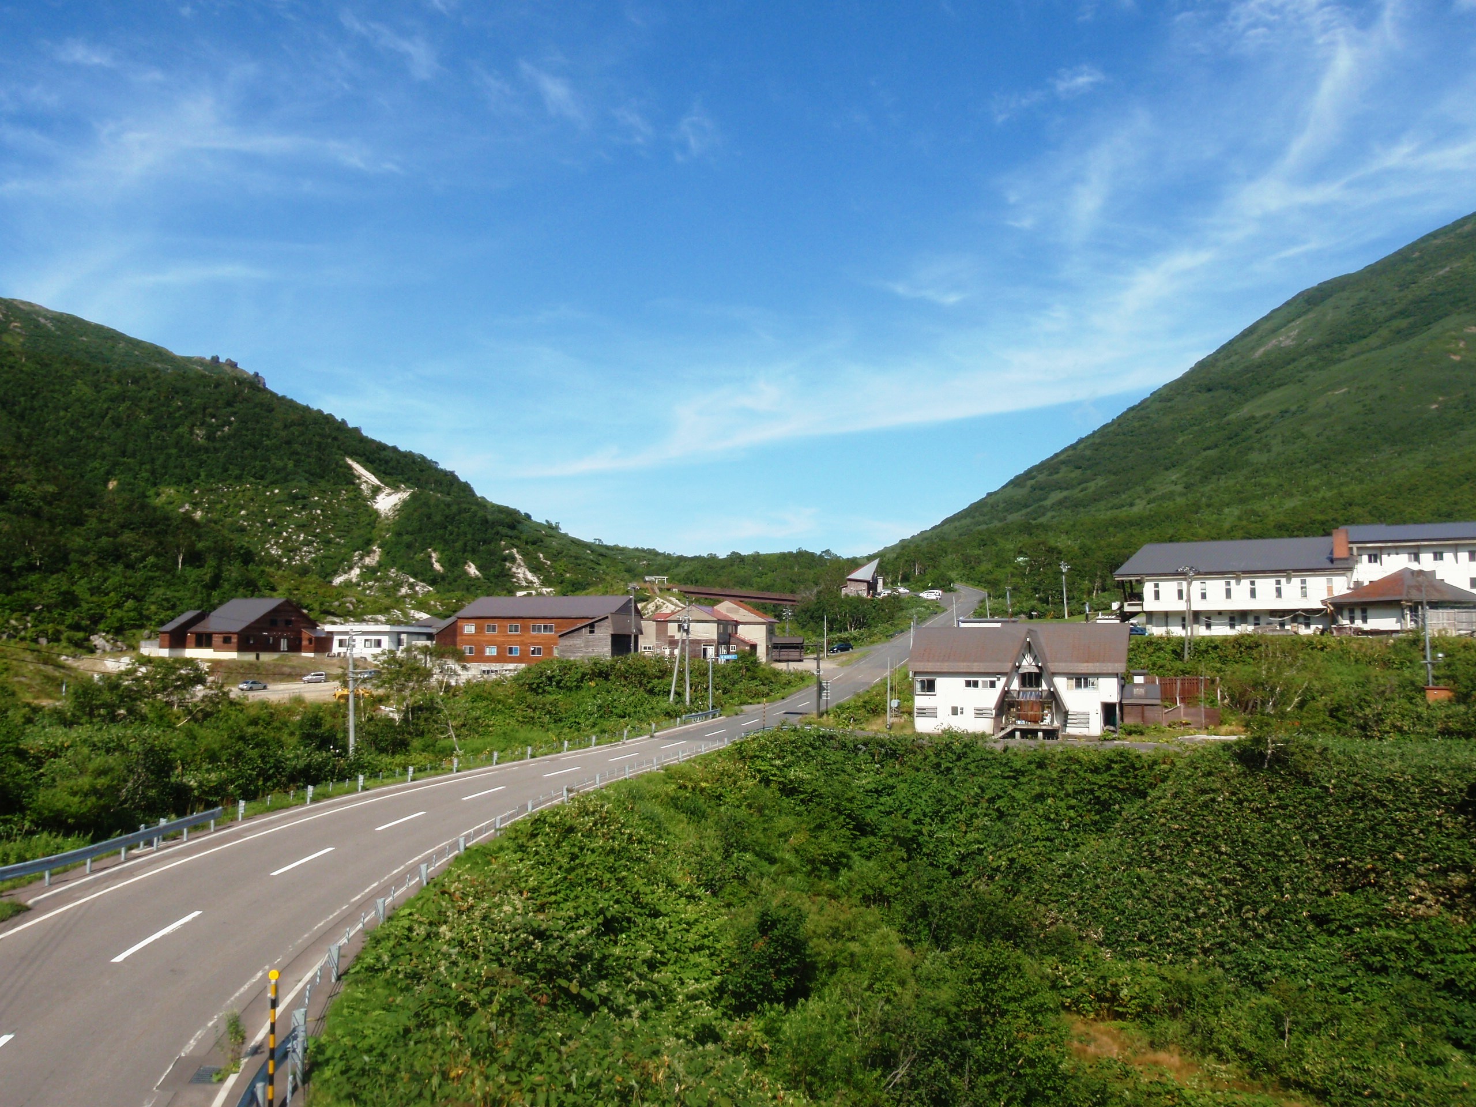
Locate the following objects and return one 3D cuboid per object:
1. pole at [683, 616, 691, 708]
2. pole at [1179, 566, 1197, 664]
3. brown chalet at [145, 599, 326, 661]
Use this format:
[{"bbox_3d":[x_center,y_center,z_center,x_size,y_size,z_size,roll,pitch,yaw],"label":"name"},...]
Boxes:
[{"bbox_3d":[-4.630,10.250,109.540,0.700,8.950,0.500,0,-5,0],"label":"pole"},{"bbox_3d":[44.830,6.180,118.860,1.700,9.980,0.600,0,-5,0],"label":"pole"},{"bbox_3d":[-92.510,14.390,222.890,23.500,10.800,18.500,-2,-5,25],"label":"brown chalet"}]

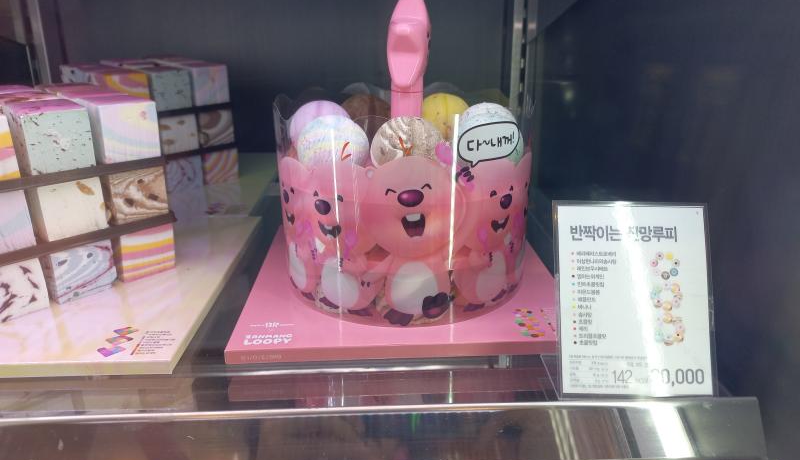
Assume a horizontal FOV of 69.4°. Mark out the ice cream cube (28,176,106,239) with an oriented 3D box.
[{"bbox_3d":[-0.245,-0.020,0.422,0.040,0.040,0.040,18,27,40],"label":"ice cream cube"}]

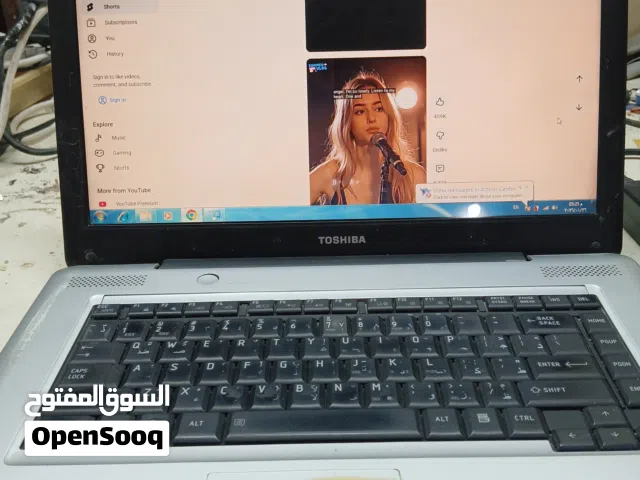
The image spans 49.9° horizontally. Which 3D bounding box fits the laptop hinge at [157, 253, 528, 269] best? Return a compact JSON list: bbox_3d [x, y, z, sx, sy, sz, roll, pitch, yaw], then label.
[{"bbox_3d":[0.014,0.014,0.452,0.240,0.011,0.013,-1,29,1],"label":"laptop hinge"}]

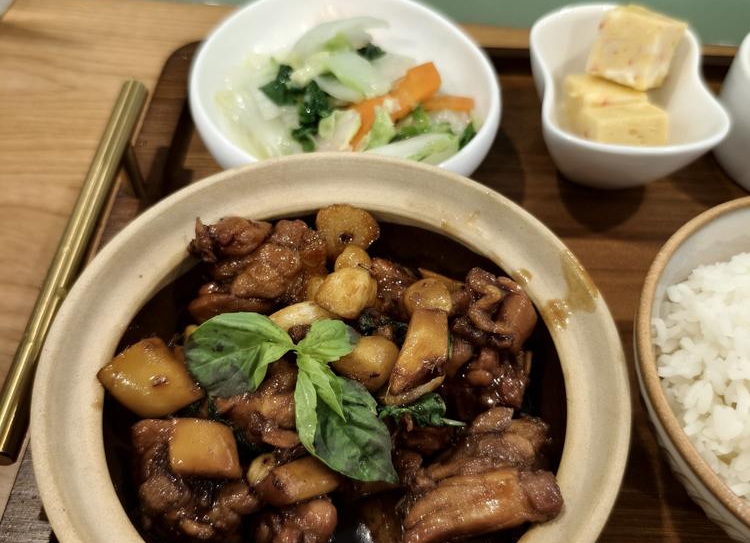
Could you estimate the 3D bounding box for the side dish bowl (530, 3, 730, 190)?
[{"bbox_3d":[0.115,-0.079,0.333,0.085,0.050,0.105,1,53,-1],"label":"side dish bowl"}]

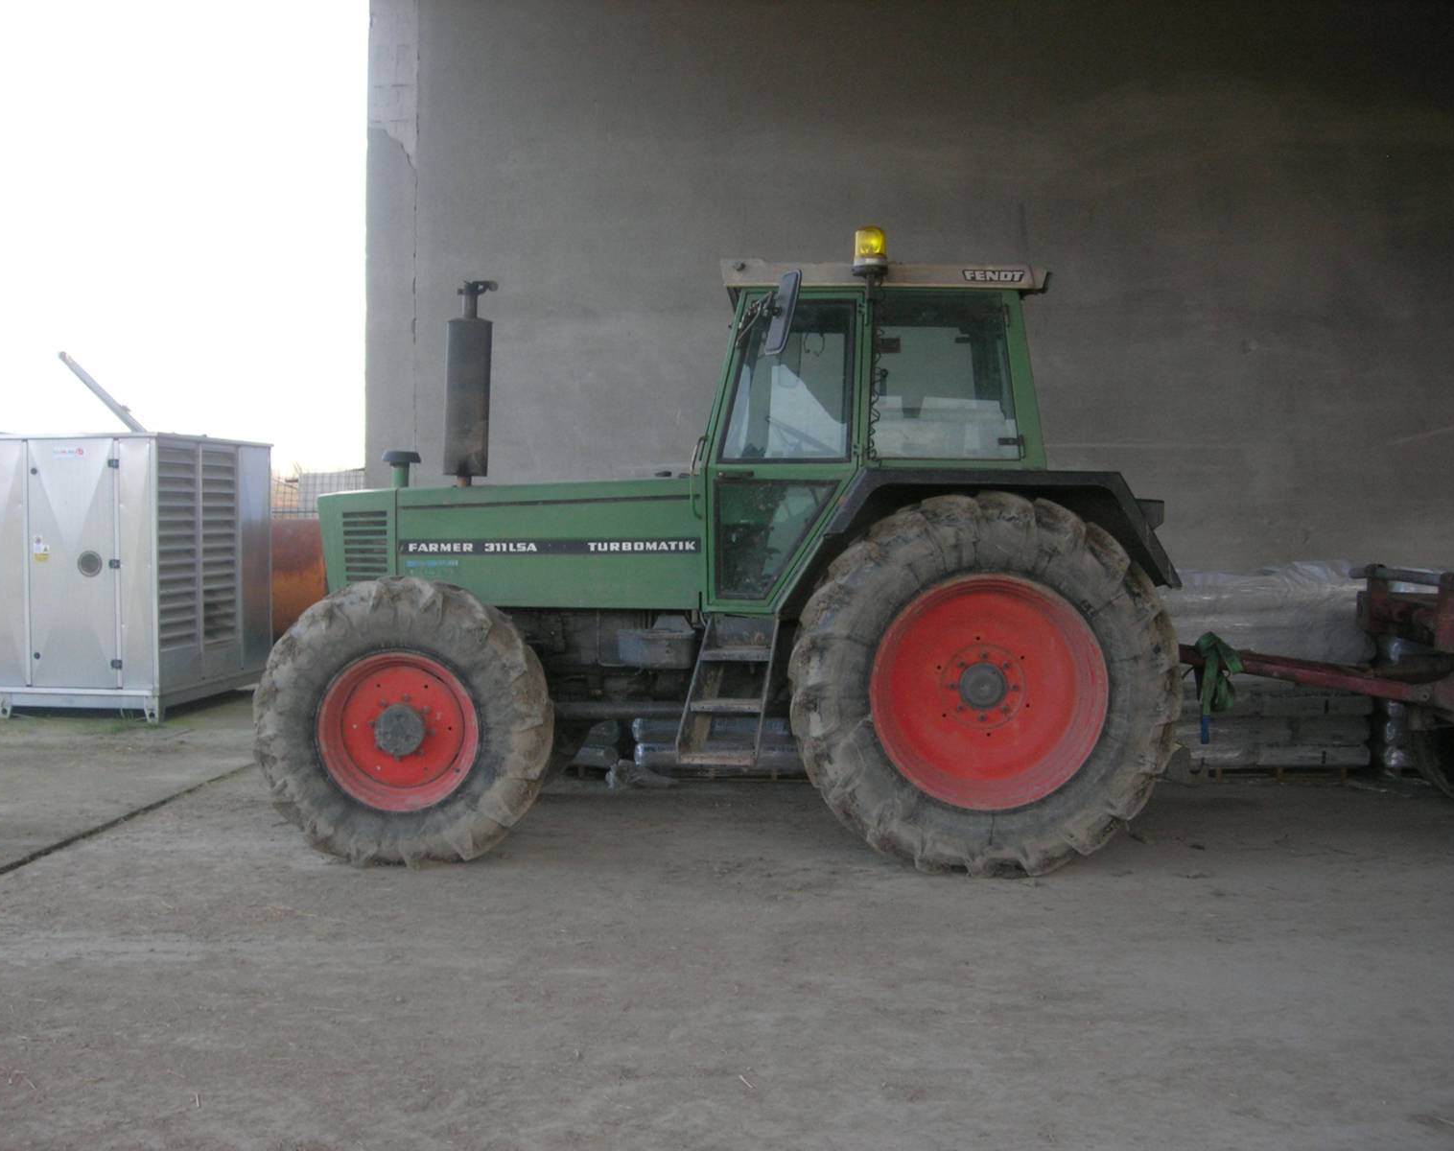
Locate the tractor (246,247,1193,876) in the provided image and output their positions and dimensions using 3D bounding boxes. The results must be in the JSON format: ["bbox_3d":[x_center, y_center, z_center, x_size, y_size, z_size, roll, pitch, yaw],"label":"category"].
[{"bbox_3d":[0.032,-0.175,8.314,4.230,2.830,2.200,1,2,3],"label":"tractor"}]

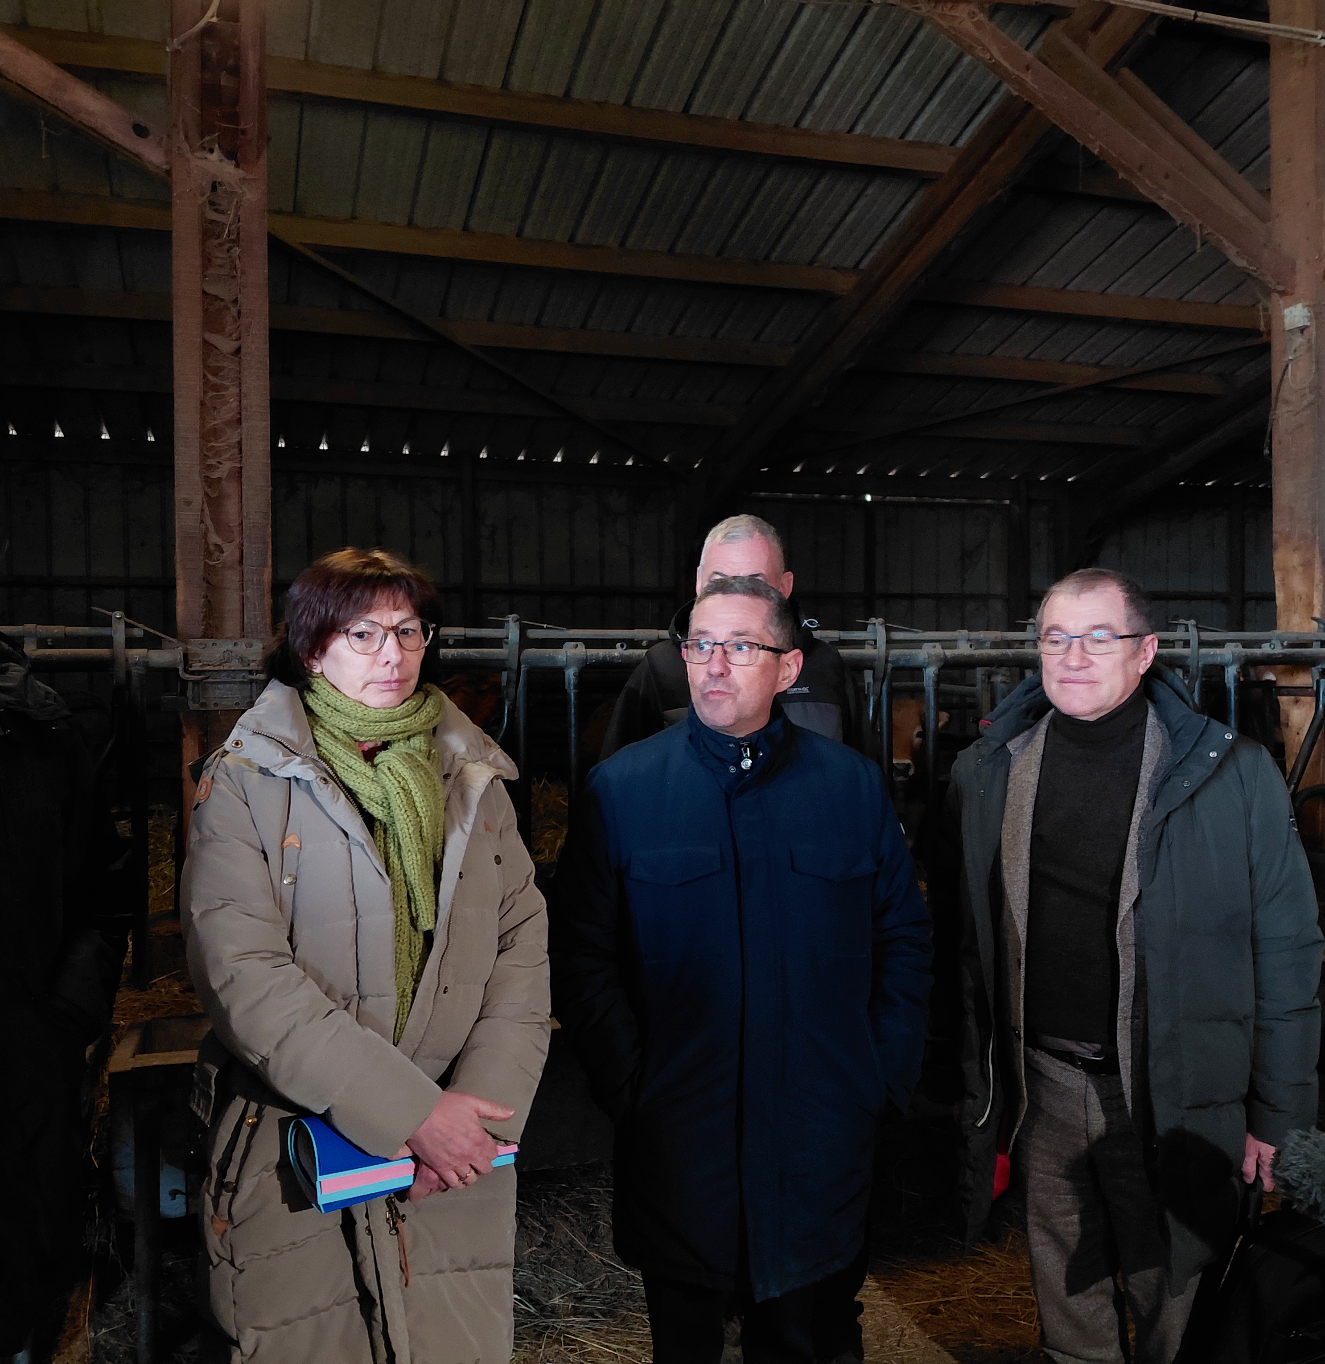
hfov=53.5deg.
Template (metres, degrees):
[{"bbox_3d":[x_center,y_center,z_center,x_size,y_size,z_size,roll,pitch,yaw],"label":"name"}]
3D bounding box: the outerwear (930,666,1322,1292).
[{"bbox_3d":[0.725,0.440,2.050,0.610,0.940,0.400,-1,0,32],"label":"outerwear"}]

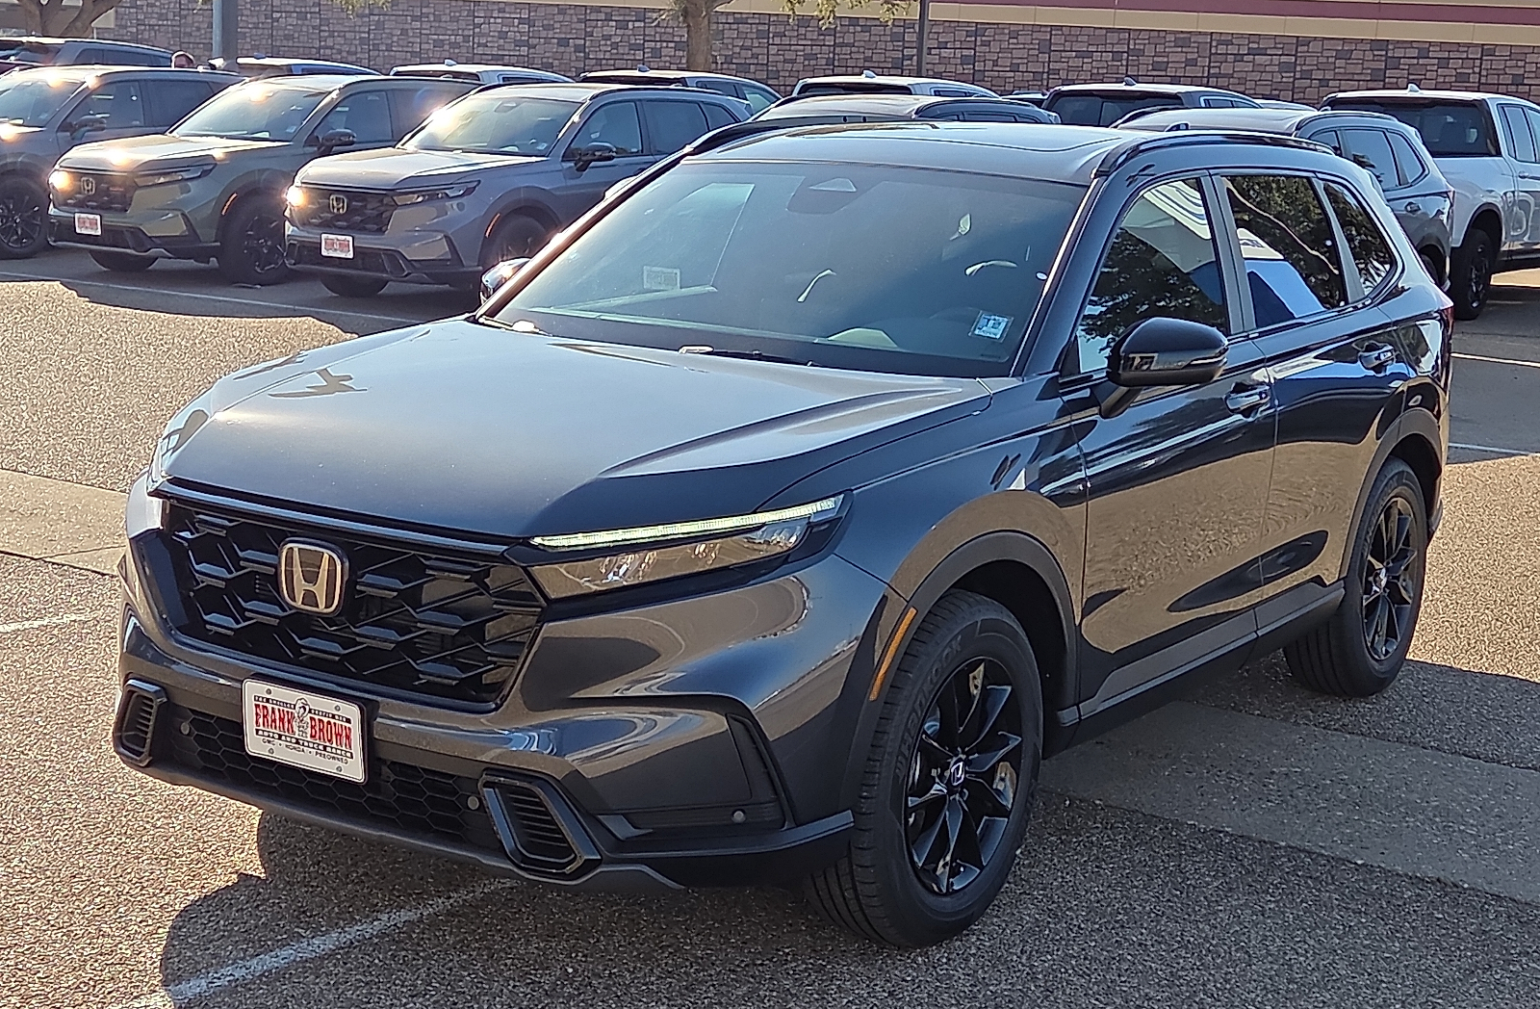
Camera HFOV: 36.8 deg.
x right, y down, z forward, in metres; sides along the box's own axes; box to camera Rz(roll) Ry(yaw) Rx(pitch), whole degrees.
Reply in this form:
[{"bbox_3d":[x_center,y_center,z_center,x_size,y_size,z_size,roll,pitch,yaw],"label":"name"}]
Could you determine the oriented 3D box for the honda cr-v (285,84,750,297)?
[{"bbox_3d":[-1.723,-2.505,18.372,1.900,1.690,4.680,9,13,34],"label":"honda cr-v"}]

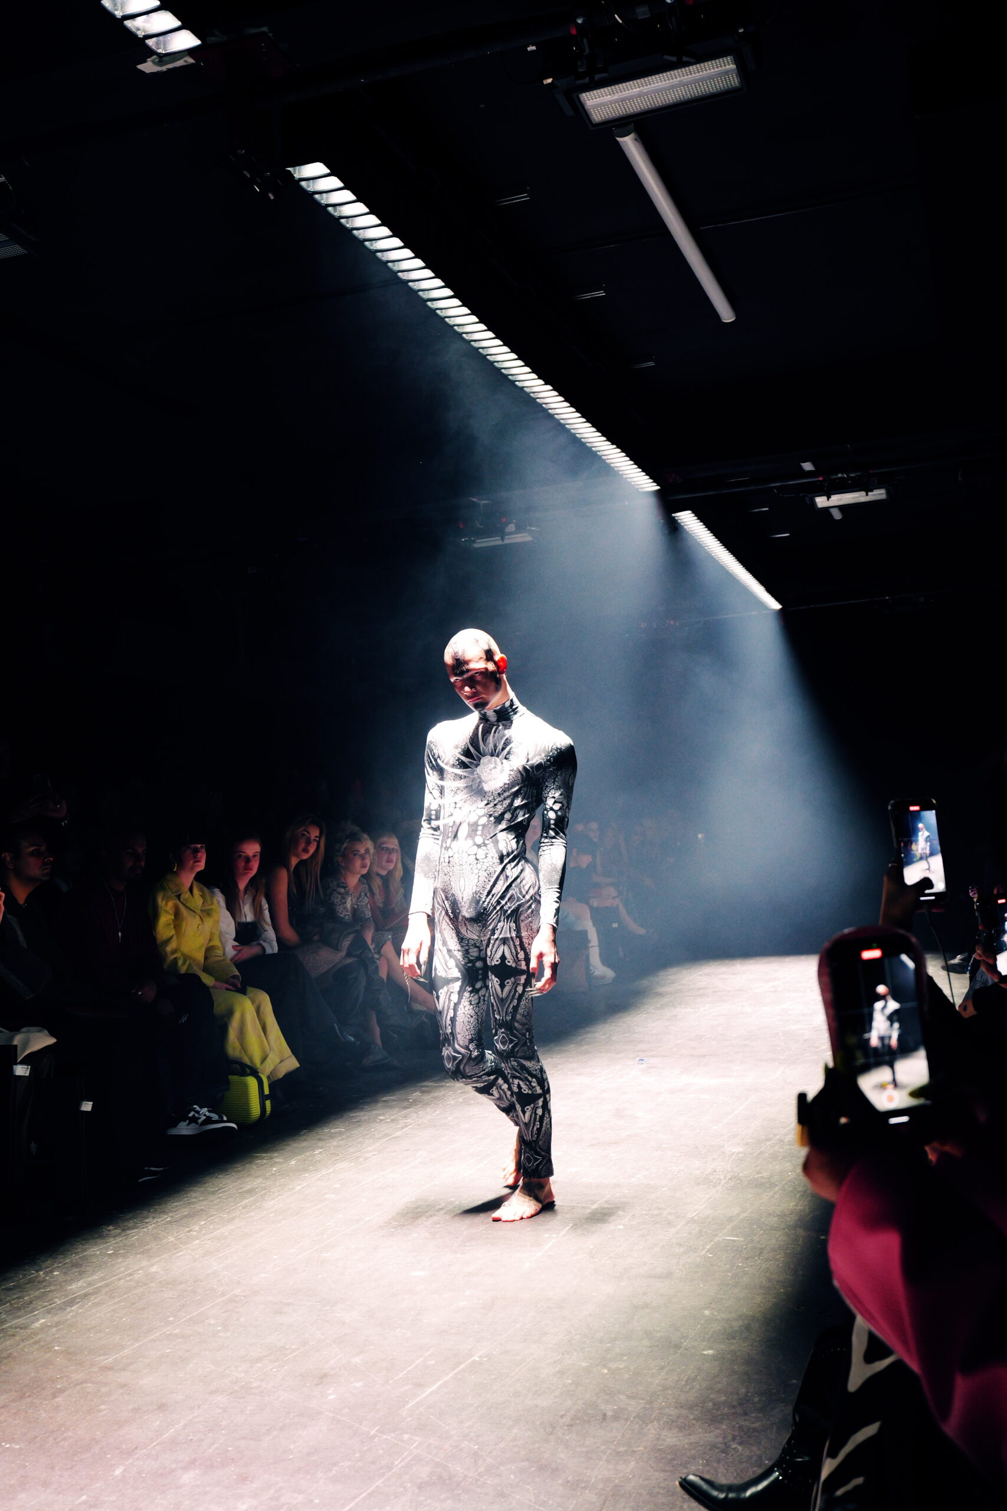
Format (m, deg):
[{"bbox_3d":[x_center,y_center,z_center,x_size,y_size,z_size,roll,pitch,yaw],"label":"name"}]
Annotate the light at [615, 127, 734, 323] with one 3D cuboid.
[{"bbox_3d":[0.698,-1.975,5.624,0.058,0.058,1.870,-5,-4,19],"label":"light"}]

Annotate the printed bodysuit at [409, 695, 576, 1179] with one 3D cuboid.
[{"bbox_3d":[-0.007,0.583,4.696,0.550,1.530,0.450,-5,-4,19],"label":"printed bodysuit"}]

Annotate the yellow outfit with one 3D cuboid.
[{"bbox_3d":[-1.294,1.020,6.842,0.740,0.980,0.510,-6,-4,31],"label":"yellow outfit"}]

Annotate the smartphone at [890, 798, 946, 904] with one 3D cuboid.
[{"bbox_3d":[0.617,0.142,2.190,0.075,0.153,0.010,-3,-9,-13],"label":"smartphone"}]

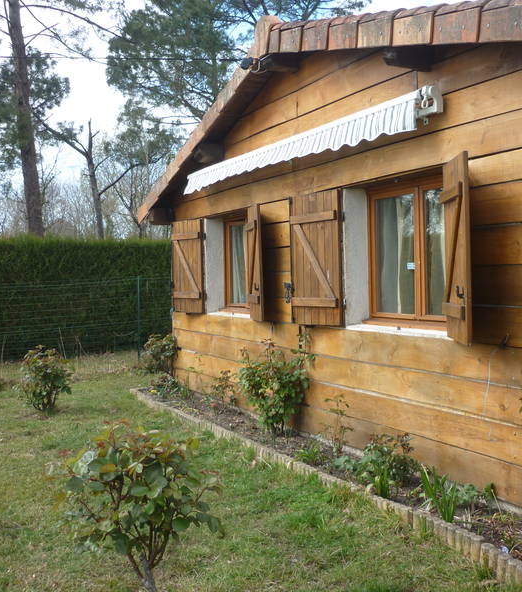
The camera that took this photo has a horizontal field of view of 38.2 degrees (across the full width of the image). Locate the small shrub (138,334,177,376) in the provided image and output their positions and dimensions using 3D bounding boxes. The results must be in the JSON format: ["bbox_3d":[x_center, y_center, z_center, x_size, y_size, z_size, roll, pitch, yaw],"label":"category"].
[{"bbox_3d":[-1.654,0.929,11.963,0.540,0.622,0.560,-2,2,-26],"label":"small shrub"}]

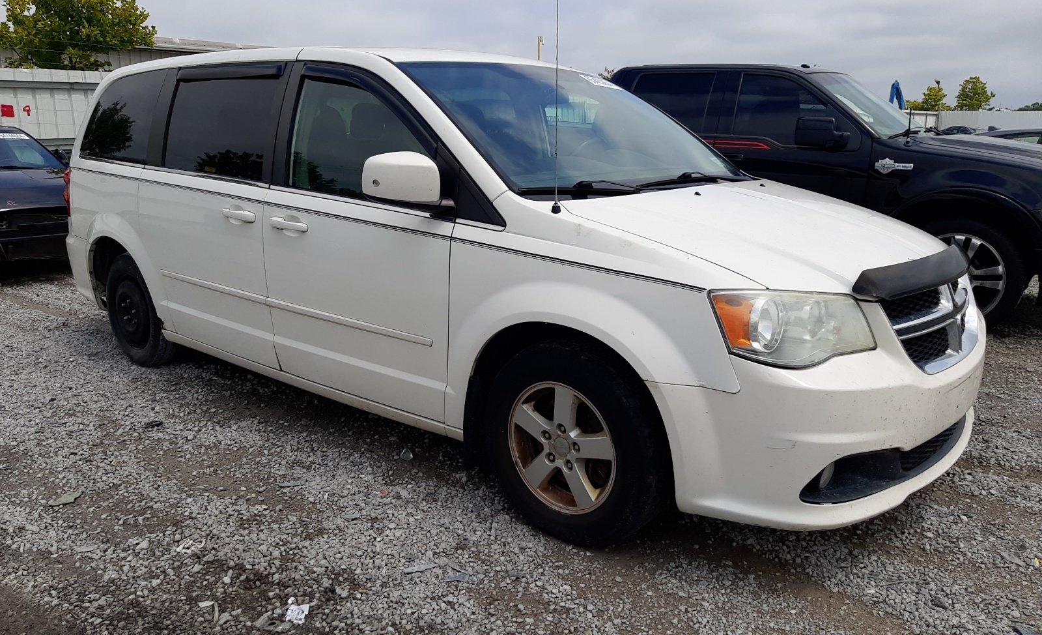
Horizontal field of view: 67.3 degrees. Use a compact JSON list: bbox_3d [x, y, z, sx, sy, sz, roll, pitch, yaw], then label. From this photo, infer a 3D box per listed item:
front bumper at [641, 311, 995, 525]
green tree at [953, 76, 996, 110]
[{"bbox_3d":[1.246,0.185,2.782,0.660,0.680,1.930,12,18,39],"label":"front bumper"},{"bbox_3d":[45.232,-21.104,78.676,3.900,5.682,3.900,8,16,28],"label":"green tree"}]

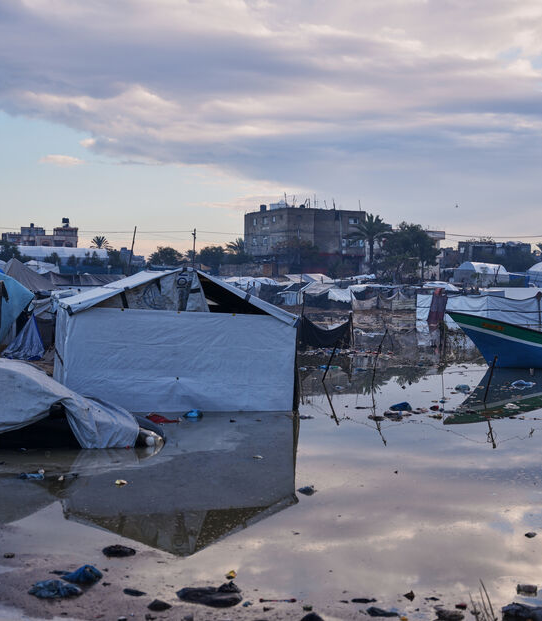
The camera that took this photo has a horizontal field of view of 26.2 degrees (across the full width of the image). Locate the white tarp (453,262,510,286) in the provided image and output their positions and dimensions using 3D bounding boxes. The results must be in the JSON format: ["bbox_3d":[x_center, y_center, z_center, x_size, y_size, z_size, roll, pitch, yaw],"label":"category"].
[{"bbox_3d":[21.246,-3.560,117.000,4.400,2.800,4.200,0,1,-28],"label":"white tarp"}]

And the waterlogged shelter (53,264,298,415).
[{"bbox_3d":[-2.050,0.490,22.615,4.050,2.580,5.000,0,1,-12],"label":"waterlogged shelter"}]

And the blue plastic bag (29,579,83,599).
[{"bbox_3d":[-1.239,1.609,6.730,0.310,0.100,0.210,1,1,0],"label":"blue plastic bag"}]

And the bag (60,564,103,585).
[{"bbox_3d":[-1.400,1.928,8.621,0.310,0.115,0.200,0,1,0],"label":"bag"}]

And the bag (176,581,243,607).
[{"bbox_3d":[-0.351,1.611,6.640,0.380,0.110,0.230,1,1,0],"label":"bag"}]

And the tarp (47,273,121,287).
[{"bbox_3d":[-7.750,-1.297,49.484,3.300,0.600,1.500,0,1,-9],"label":"tarp"}]

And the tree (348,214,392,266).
[{"bbox_3d":[11.900,-7.137,139.884,5.300,8.900,5.300,0,1,0],"label":"tree"}]

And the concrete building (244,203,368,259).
[{"bbox_3d":[4.700,-8.516,165.861,13.000,12.000,14.500,-1,1,-28],"label":"concrete building"}]

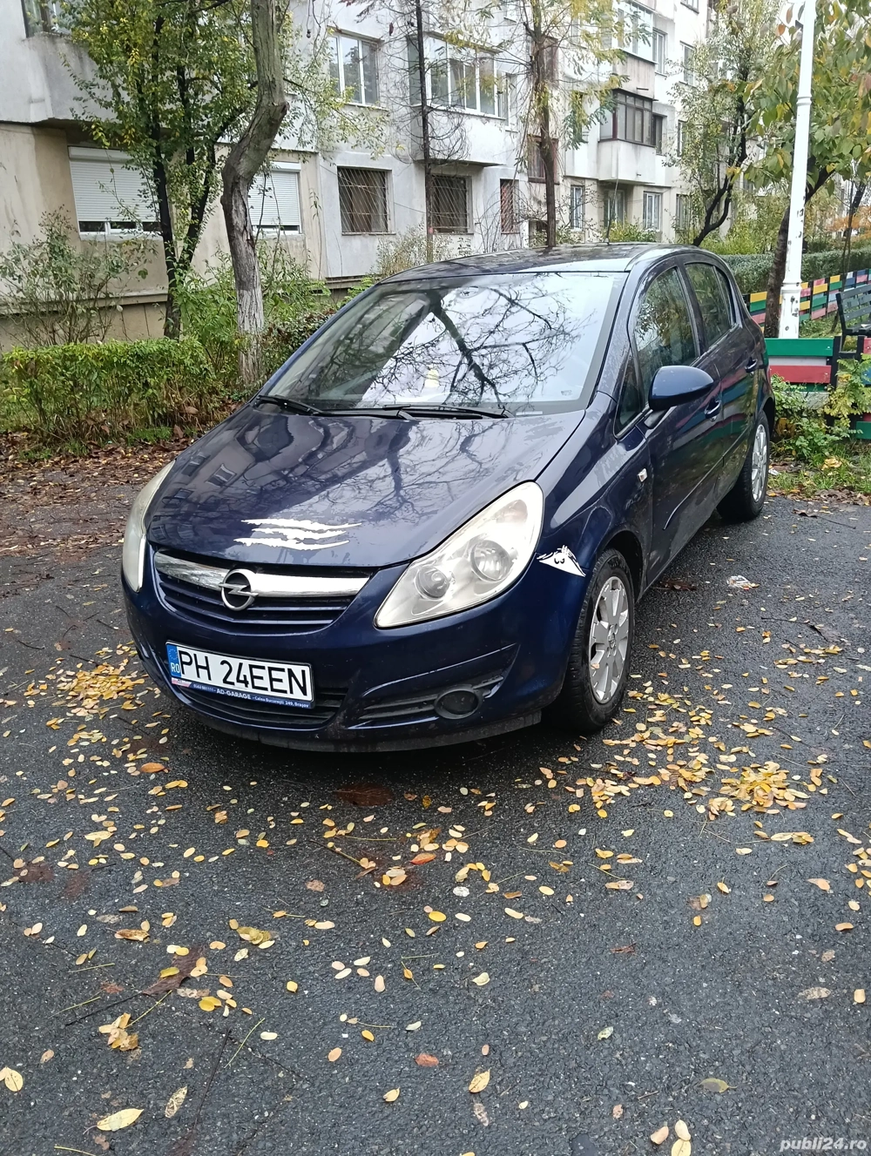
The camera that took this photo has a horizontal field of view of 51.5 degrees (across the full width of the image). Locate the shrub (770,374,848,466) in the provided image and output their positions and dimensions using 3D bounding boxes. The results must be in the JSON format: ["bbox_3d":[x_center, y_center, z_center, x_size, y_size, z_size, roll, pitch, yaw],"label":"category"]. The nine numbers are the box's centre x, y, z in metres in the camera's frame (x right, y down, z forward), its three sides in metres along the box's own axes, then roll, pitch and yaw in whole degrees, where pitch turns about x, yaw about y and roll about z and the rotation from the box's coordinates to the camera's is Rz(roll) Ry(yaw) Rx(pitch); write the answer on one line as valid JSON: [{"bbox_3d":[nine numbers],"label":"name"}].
[{"bbox_3d":[2.528,-1.104,6.161,0.660,0.561,0.550,4,21,22],"label":"shrub"}]

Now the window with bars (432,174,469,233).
[{"bbox_3d":[0.398,-9.881,23.929,0.150,1.400,1.720,9,23,33],"label":"window with bars"}]

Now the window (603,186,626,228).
[{"bbox_3d":[6.609,-13.634,33.432,0.150,1.380,1.900,9,23,33],"label":"window"}]

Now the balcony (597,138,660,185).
[{"bbox_3d":[6.838,-14.844,32.386,0.850,1.300,3.300,9,23,33],"label":"balcony"}]

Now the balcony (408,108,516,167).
[{"bbox_3d":[0.606,-11.062,22.832,0.800,1.120,3.500,9,23,33],"label":"balcony"}]

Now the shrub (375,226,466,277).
[{"bbox_3d":[-0.253,-6.184,18.812,2.100,2.140,1.800,-4,19,0],"label":"shrub"}]

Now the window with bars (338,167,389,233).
[{"bbox_3d":[-1.622,-8.717,20.977,0.150,1.420,1.800,9,23,33],"label":"window with bars"}]

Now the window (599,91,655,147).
[{"bbox_3d":[6.808,-16.148,31.884,0.700,1.490,3.300,9,23,33],"label":"window"}]

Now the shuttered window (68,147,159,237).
[{"bbox_3d":[-5.394,-6.529,15.379,0.160,1.430,1.680,9,23,33],"label":"shuttered window"}]

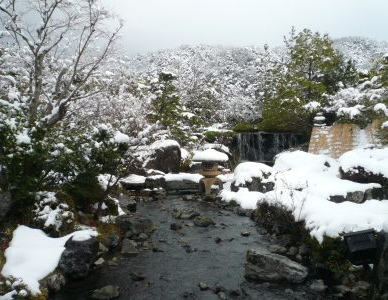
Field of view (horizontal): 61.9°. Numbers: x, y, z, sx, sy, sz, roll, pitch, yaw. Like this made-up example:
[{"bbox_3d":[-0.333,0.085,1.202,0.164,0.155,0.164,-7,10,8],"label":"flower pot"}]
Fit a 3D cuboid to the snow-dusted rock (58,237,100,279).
[{"bbox_3d":[-1.450,1.360,4.100,0.480,0.400,0.420,0,1,-20],"label":"snow-dusted rock"}]

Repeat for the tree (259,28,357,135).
[{"bbox_3d":[5.600,-3.400,16.000,4.400,5.100,4.200,0,1,19],"label":"tree"}]

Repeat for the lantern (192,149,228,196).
[{"bbox_3d":[0.460,0.600,9.000,0.980,1.250,0.980,0,1,12],"label":"lantern"}]

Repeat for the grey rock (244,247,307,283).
[{"bbox_3d":[1.020,1.430,4.050,0.700,0.330,0.420,0,1,12],"label":"grey rock"}]

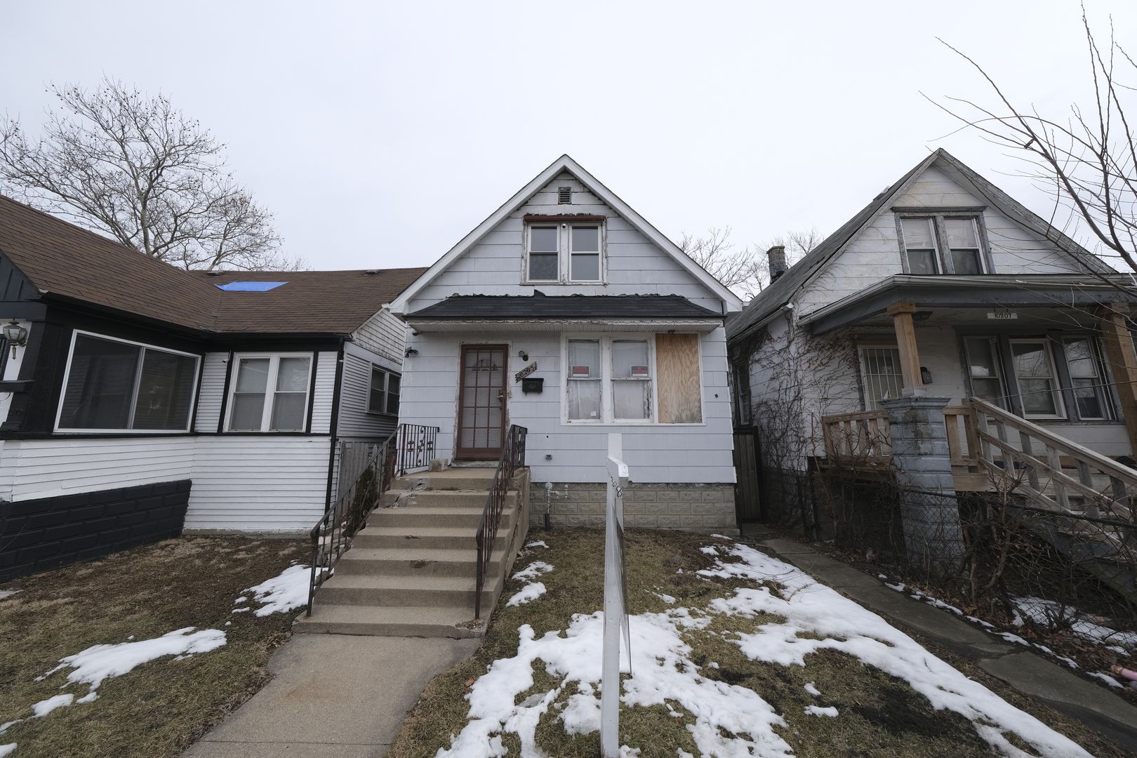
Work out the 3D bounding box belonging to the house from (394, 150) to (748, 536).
[{"bbox_3d":[0.014,-0.011,12.364,6.580,7.090,11.500,0,-9,1],"label":"house"}]

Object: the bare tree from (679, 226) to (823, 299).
[{"bbox_3d":[11.971,-2.481,23.569,9.800,15.500,9.400,0,-9,1],"label":"bare tree"}]

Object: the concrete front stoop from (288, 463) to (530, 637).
[{"bbox_3d":[-1.523,1.892,5.039,1.690,1.210,3.380,0,-9,1],"label":"concrete front stoop"}]

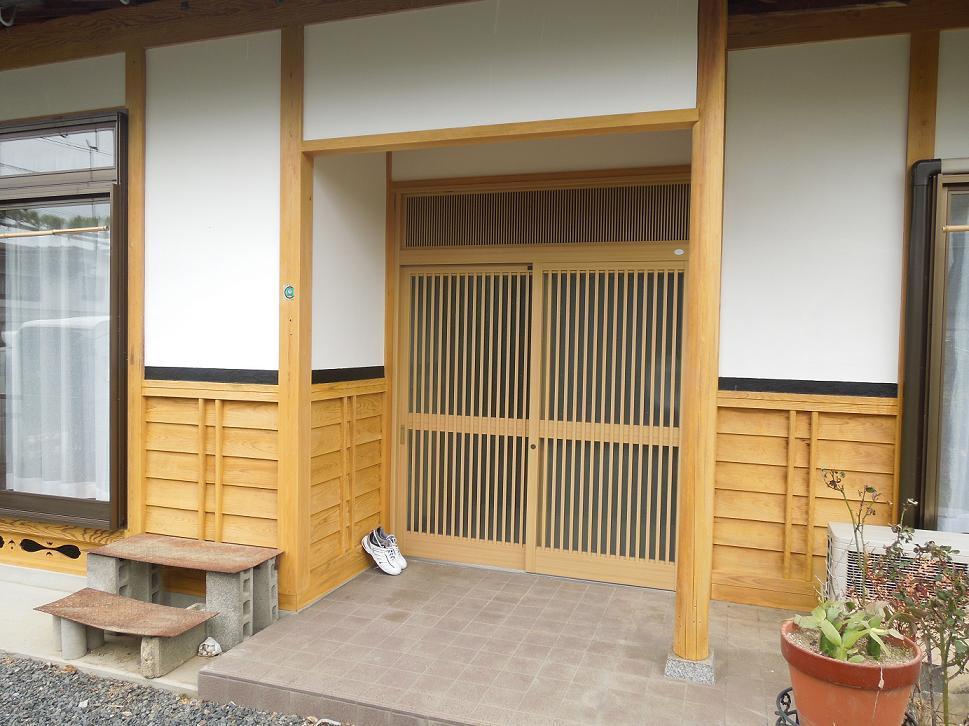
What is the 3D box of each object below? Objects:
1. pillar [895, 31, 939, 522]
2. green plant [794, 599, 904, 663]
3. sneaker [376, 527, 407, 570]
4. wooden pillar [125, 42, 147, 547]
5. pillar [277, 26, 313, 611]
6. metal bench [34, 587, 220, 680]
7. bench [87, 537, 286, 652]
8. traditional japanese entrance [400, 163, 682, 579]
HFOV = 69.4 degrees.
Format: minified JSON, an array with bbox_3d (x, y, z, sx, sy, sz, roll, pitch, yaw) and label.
[{"bbox_3d":[2.158,-0.168,3.548,0.128,2.919,0.128,2,2,18],"label":"pillar"},{"bbox_3d":[1.106,0.811,2.120,0.280,0.125,0.210,2,2,21],"label":"green plant"},{"bbox_3d":[-0.574,1.135,4.276,0.280,0.112,0.100,41,7,6],"label":"sneaker"},{"bbox_3d":[-1.884,-0.237,3.877,0.128,2.877,0.128,2,2,18],"label":"wooden pillar"},{"bbox_3d":[-0.952,-0.202,3.564,0.125,2.919,0.125,2,2,18],"label":"pillar"},{"bbox_3d":[-1.666,1.254,3.255,0.813,0.195,0.299,2,2,18],"label":"metal bench"},{"bbox_3d":[-1.508,1.148,3.534,0.901,0.396,0.403,2,2,18],"label":"bench"},{"bbox_3d":[0.311,0.078,4.180,1.849,2.356,0.125,2,2,18],"label":"traditional japanese entrance"}]

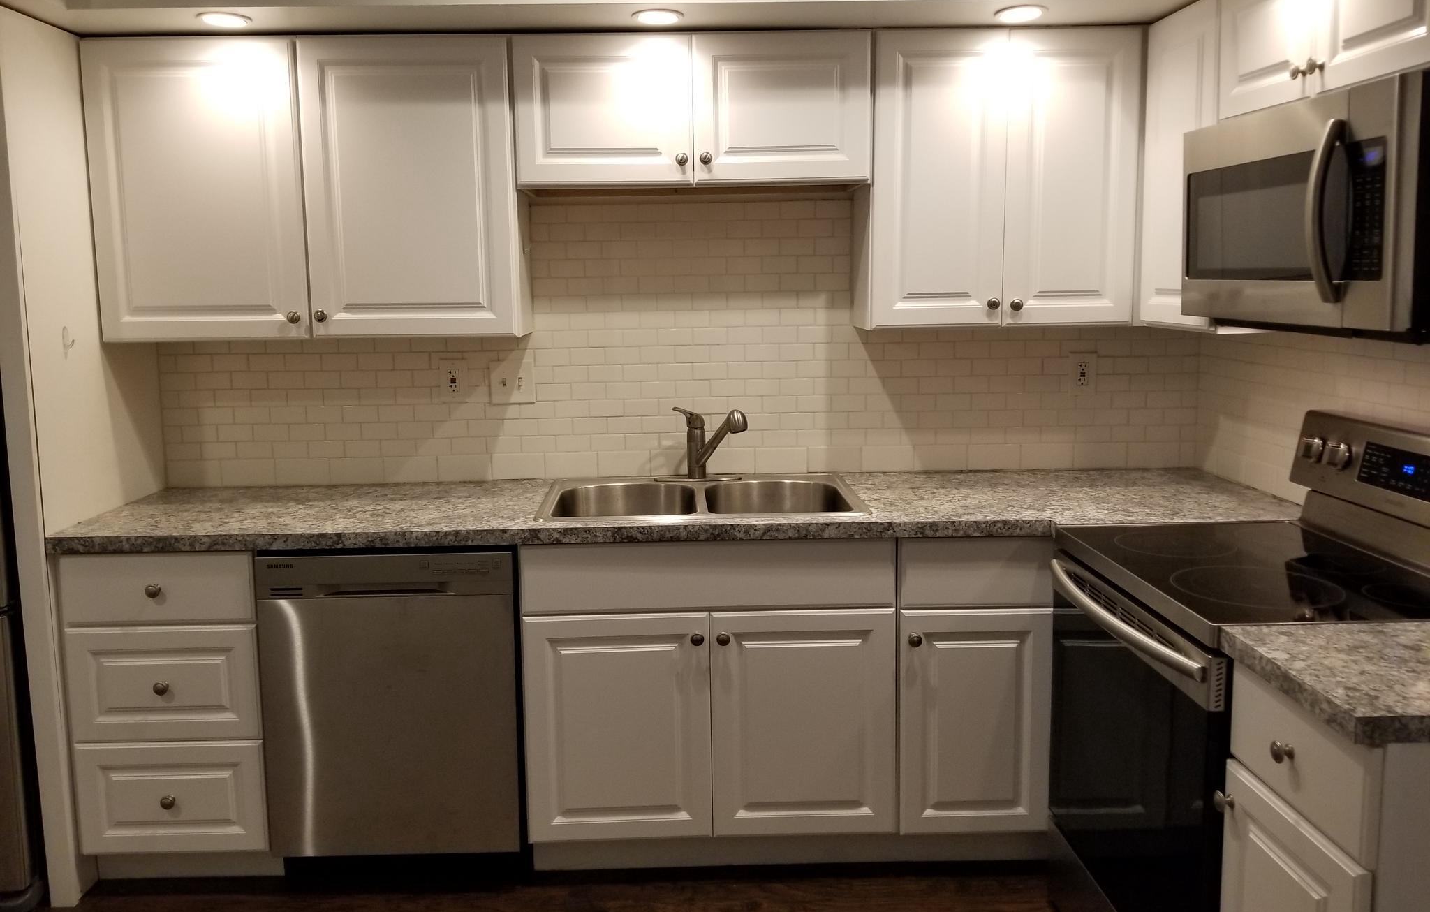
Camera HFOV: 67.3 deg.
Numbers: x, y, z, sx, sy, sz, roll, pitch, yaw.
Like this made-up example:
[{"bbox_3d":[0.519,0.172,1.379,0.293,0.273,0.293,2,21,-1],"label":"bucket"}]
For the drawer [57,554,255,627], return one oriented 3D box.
[{"bbox_3d":[-1.322,0.286,2.779,0.449,0.164,0.480,-1,6,-1],"label":"drawer"}]

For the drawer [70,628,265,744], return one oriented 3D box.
[{"bbox_3d":[-1.318,0.518,2.804,0.449,0.283,0.480,-1,6,-1],"label":"drawer"}]

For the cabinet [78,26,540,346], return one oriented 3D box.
[{"bbox_3d":[-1.062,-0.703,2.913,1.076,0.755,0.304,-1,6,-1],"label":"cabinet"}]

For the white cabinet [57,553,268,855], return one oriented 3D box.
[{"bbox_3d":[-1.318,0.563,2.865,0.449,0.744,0.591,-1,6,-1],"label":"white cabinet"}]

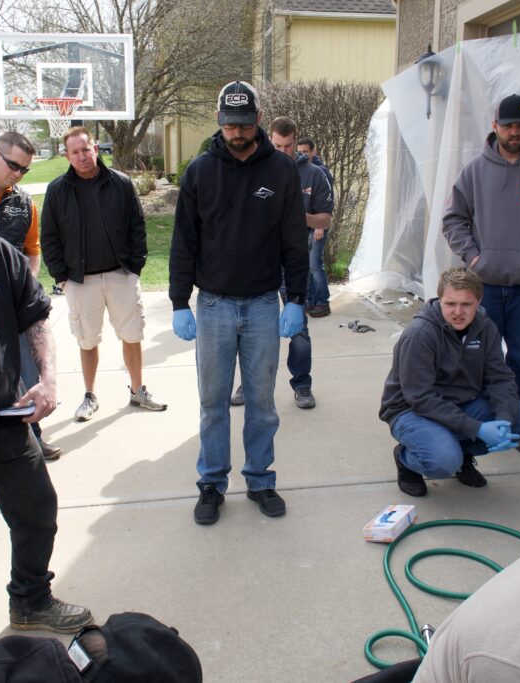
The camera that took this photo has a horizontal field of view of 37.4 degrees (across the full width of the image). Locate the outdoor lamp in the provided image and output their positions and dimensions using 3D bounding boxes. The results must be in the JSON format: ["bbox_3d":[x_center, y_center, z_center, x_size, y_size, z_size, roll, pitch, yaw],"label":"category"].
[{"bbox_3d":[1.435,-2.175,6.425,0.260,0.610,0.220,-1,13,-6],"label":"outdoor lamp"}]

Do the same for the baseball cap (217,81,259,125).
[{"bbox_3d":[-0.088,-0.960,3.090,0.176,0.145,0.262,0,31,-1],"label":"baseball cap"}]

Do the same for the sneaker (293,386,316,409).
[{"bbox_3d":[0.249,0.316,4.872,0.110,0.120,0.300,-4,15,-15],"label":"sneaker"}]

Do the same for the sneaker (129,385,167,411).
[{"bbox_3d":[-0.744,0.354,5.048,0.285,0.125,0.105,11,17,39],"label":"sneaker"}]

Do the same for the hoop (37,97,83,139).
[{"bbox_3d":[-2.219,-2.489,8.538,0.490,0.430,0.570,-2,14,-8],"label":"hoop"}]

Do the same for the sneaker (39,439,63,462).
[{"bbox_3d":[-1.205,0.559,4.222,0.290,0.120,0.108,10,16,35],"label":"sneaker"}]

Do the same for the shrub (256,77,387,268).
[{"bbox_3d":[0.865,-2.108,9.732,1.800,2.380,1.200,-2,14,-8],"label":"shrub"}]

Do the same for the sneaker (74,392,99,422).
[{"bbox_3d":[-1.106,0.396,4.899,0.108,0.125,0.285,1,13,2],"label":"sneaker"}]

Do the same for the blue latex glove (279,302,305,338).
[{"bbox_3d":[0.136,-0.089,3.319,0.100,0.145,0.105,-2,13,-11],"label":"blue latex glove"}]

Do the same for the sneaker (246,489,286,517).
[{"bbox_3d":[-0.003,0.676,3.497,0.115,0.120,0.300,-8,16,-27],"label":"sneaker"}]

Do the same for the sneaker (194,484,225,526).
[{"bbox_3d":[-0.219,0.708,3.502,0.110,0.120,0.295,2,13,6],"label":"sneaker"}]

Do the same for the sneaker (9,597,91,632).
[{"bbox_3d":[-0.733,0.925,2.685,0.295,0.135,0.112,1,13,5],"label":"sneaker"}]

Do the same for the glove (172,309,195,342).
[{"bbox_3d":[-0.325,-0.077,3.309,0.100,0.142,0.105,3,13,11],"label":"glove"}]

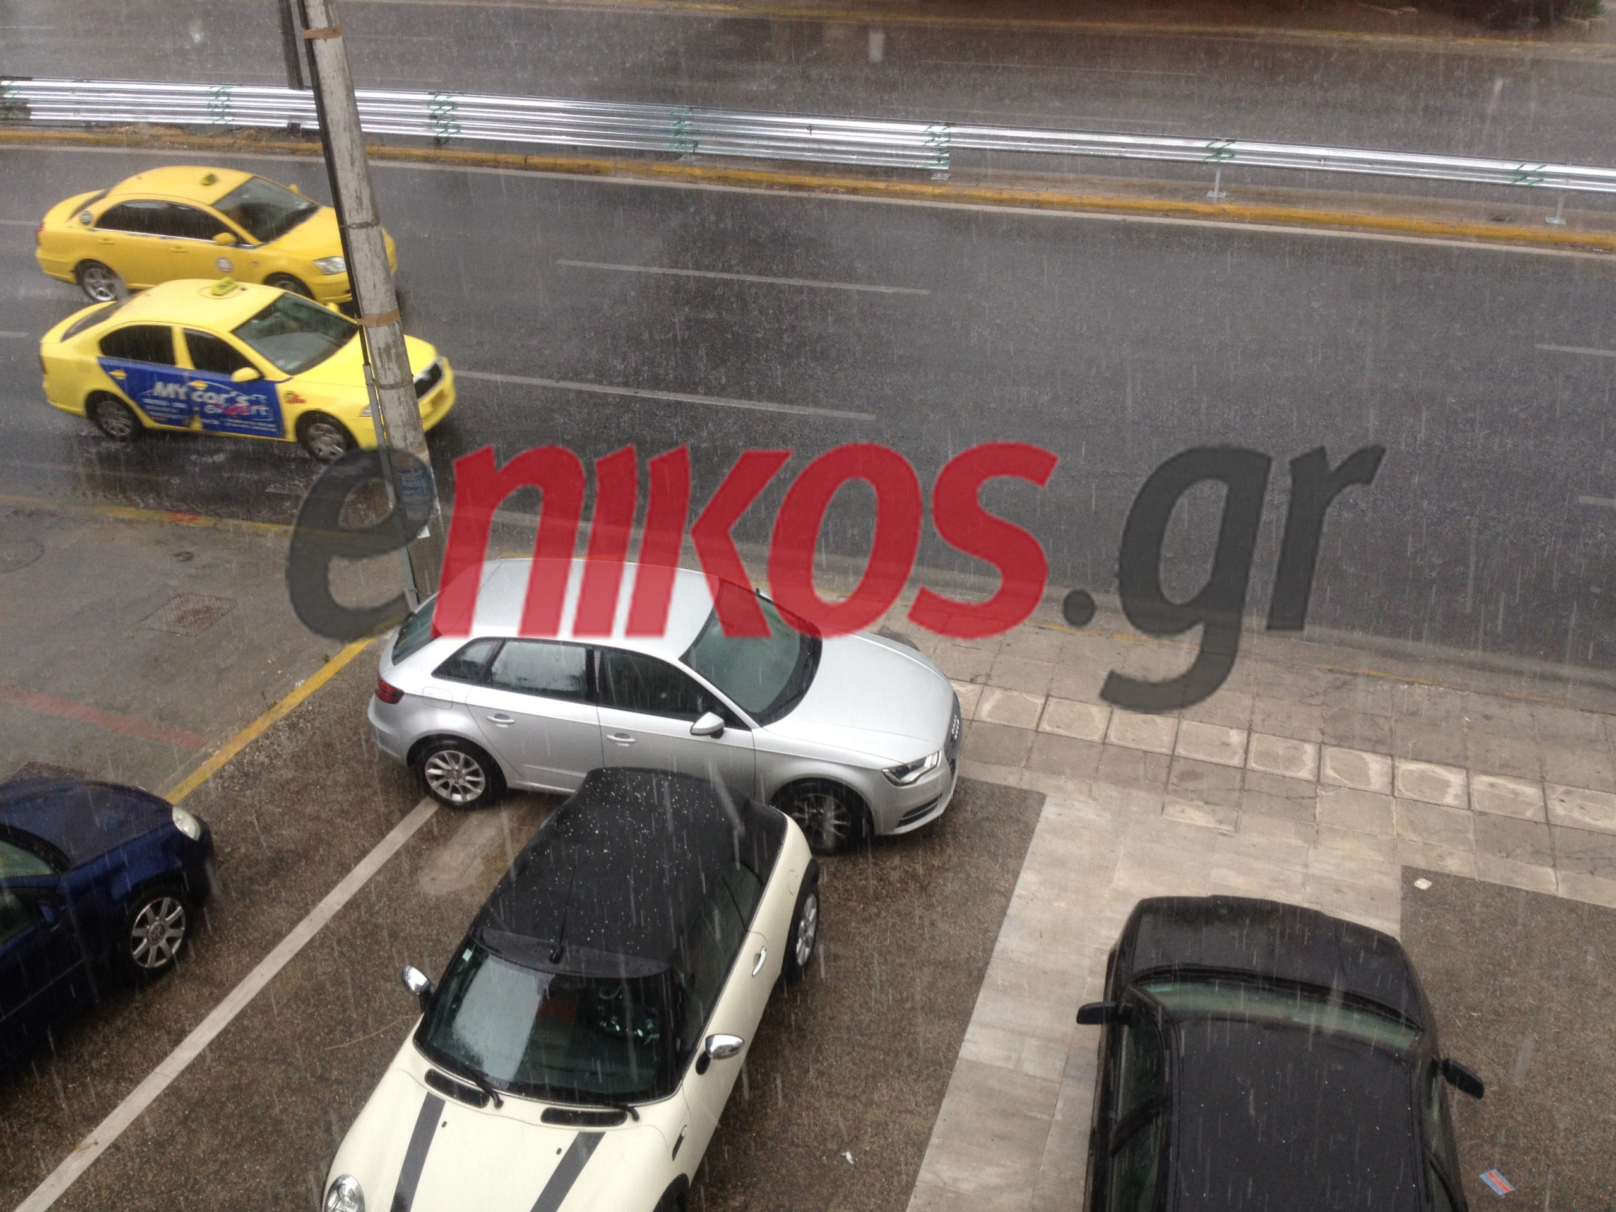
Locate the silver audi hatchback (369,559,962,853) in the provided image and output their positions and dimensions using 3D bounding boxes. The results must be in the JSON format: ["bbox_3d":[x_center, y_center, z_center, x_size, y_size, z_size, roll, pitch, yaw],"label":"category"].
[{"bbox_3d":[-1.000,0.579,11.926,4.321,1.429,1.850,5,32,10],"label":"silver audi hatchback"}]

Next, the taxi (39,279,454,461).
[{"bbox_3d":[-6.121,-2.675,17.831,4.543,1.490,1.817,7,33,13],"label":"taxi"}]

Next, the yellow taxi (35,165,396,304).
[{"bbox_3d":[-7.800,-4.900,21.680,4.630,1.480,1.780,6,31,10],"label":"yellow taxi"}]

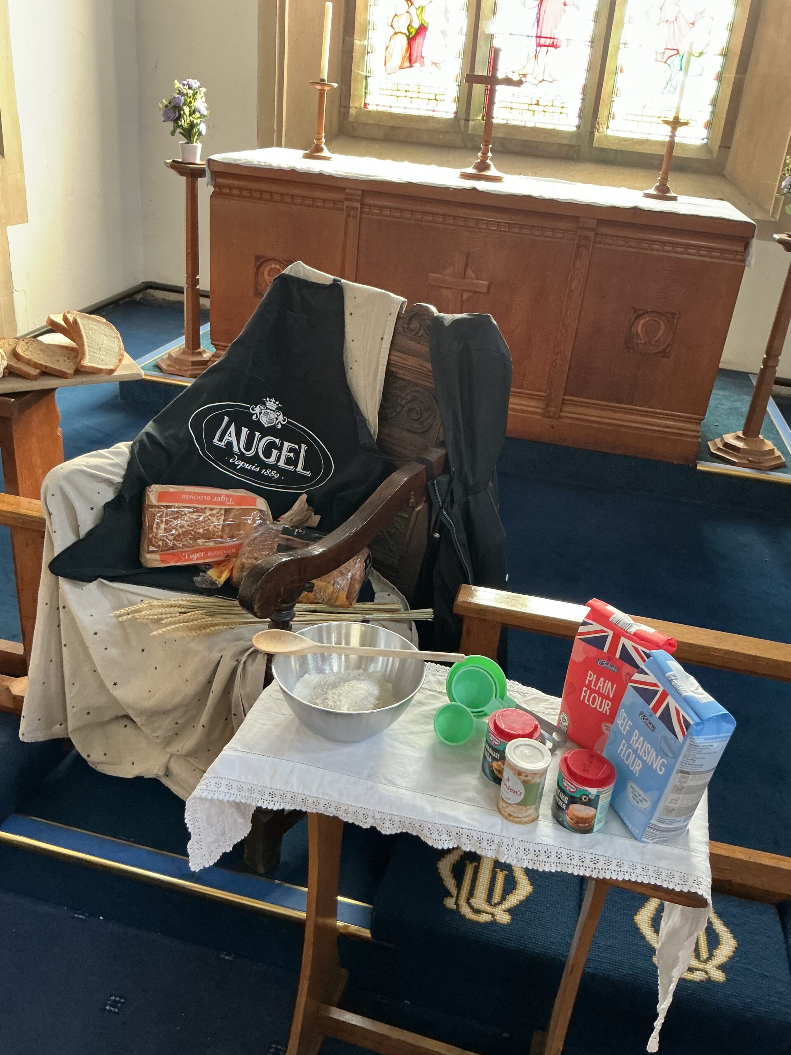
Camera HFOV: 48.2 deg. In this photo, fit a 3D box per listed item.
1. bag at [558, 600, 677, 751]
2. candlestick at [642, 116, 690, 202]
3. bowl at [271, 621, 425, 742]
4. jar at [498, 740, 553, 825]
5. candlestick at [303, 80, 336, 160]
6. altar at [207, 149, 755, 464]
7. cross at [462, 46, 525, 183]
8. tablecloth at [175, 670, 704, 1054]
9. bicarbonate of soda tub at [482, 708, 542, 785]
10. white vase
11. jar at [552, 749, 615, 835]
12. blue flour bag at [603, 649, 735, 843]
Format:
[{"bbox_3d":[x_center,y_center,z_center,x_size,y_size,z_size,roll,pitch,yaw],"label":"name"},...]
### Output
[{"bbox_3d":[0.321,0.226,1.276,0.119,0.213,0.076,27,34,35],"label":"bag"},{"bbox_3d":[1.146,-1.544,3.701,0.147,0.317,0.147,10,27,9],"label":"candlestick"},{"bbox_3d":[-0.070,0.239,1.300,0.222,0.096,0.222,5,27,-2],"label":"bowl"},{"bbox_3d":[0.168,0.334,1.163,0.059,0.096,0.059,5,27,-2],"label":"jar"},{"bbox_3d":[-0.336,-1.821,3.956,0.133,0.311,0.133,5,27,-2],"label":"candlestick"},{"bbox_3d":[0.326,-1.031,3.950,2.144,0.961,0.770,10,27,8],"label":"altar"},{"bbox_3d":[0.398,-1.733,3.720,0.240,0.505,0.170,10,27,9],"label":"cross"},{"bbox_3d":[0.086,0.469,1.361,0.679,0.354,0.361,11,28,10],"label":"tablecloth"},{"bbox_3d":[0.161,0.305,1.228,0.069,0.080,0.069,5,27,-2],"label":"bicarbonate of soda tub"},{"bbox_3d":[-0.896,-1.637,3.864,0.100,0.084,0.100,10,27,9],"label":"white vase"},{"bbox_3d":[0.247,0.347,1.161,0.069,0.081,0.069,5,27,-2],"label":"jar"},{"bbox_3d":[0.344,0.287,1.153,0.075,0.205,0.113,-6,32,-24],"label":"blue flour bag"}]

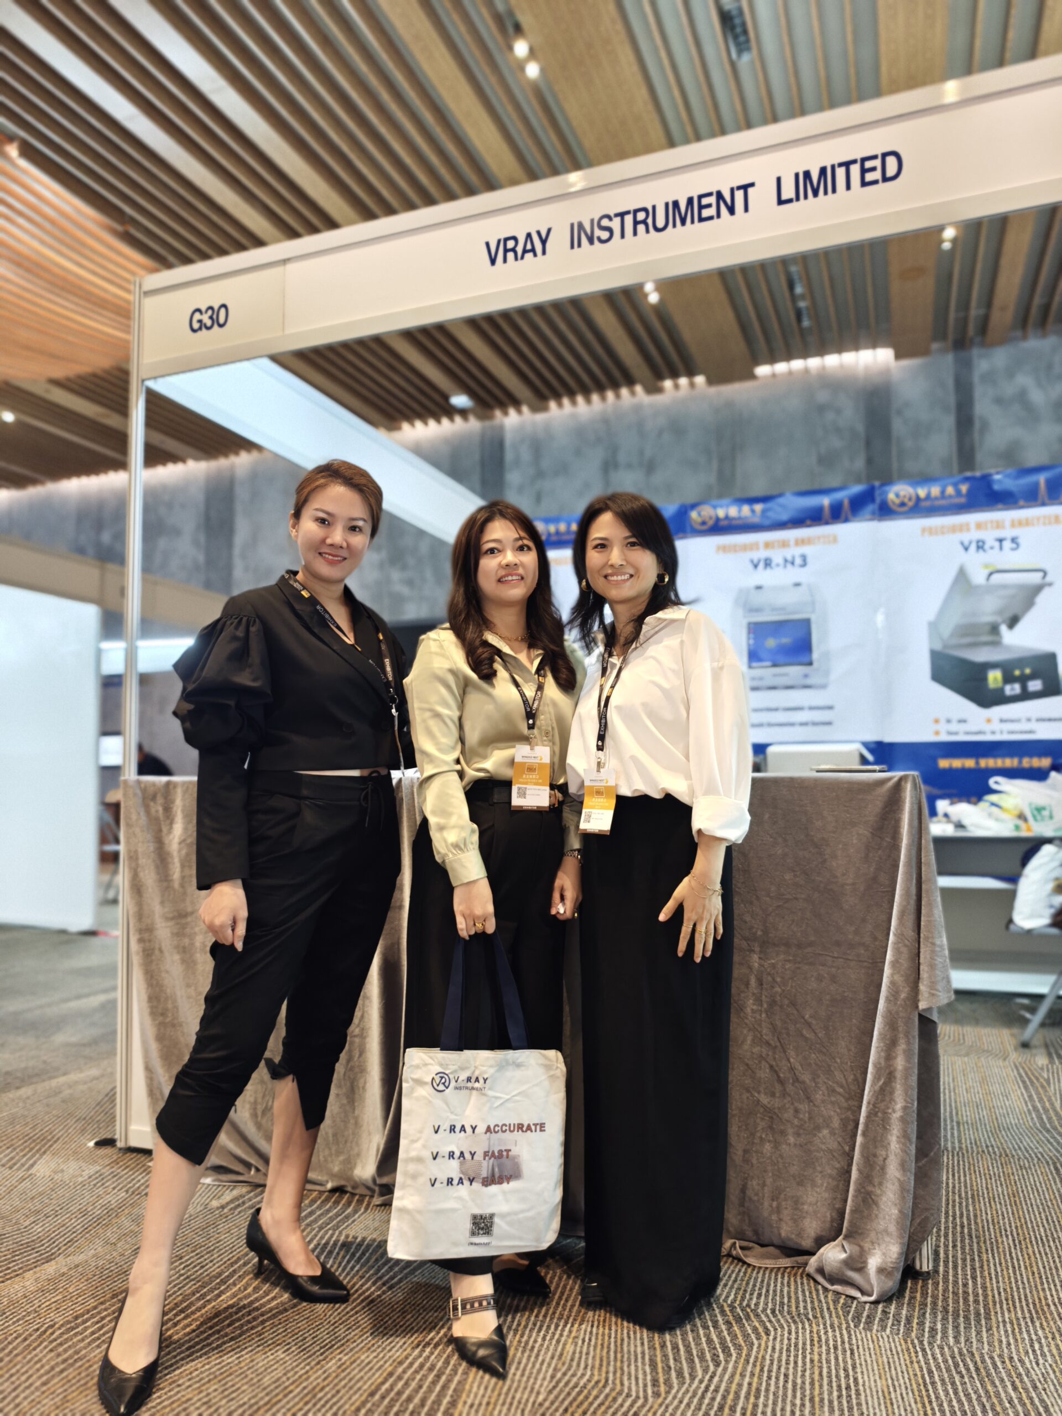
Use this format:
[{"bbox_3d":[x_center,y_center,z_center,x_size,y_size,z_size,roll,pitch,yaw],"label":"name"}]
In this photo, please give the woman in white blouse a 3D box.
[{"bbox_3d":[0.239,0.355,1.909,0.430,1.600,0.340,-3,-5,30],"label":"woman in white blouse"}]

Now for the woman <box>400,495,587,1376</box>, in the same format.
[{"bbox_3d":[-0.066,0.363,1.859,0.410,1.580,0.350,2,-5,-28],"label":"woman"}]

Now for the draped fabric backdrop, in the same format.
[{"bbox_3d":[-0.086,0.687,2.434,2.110,1.020,0.500,-2,-5,20],"label":"draped fabric backdrop"}]

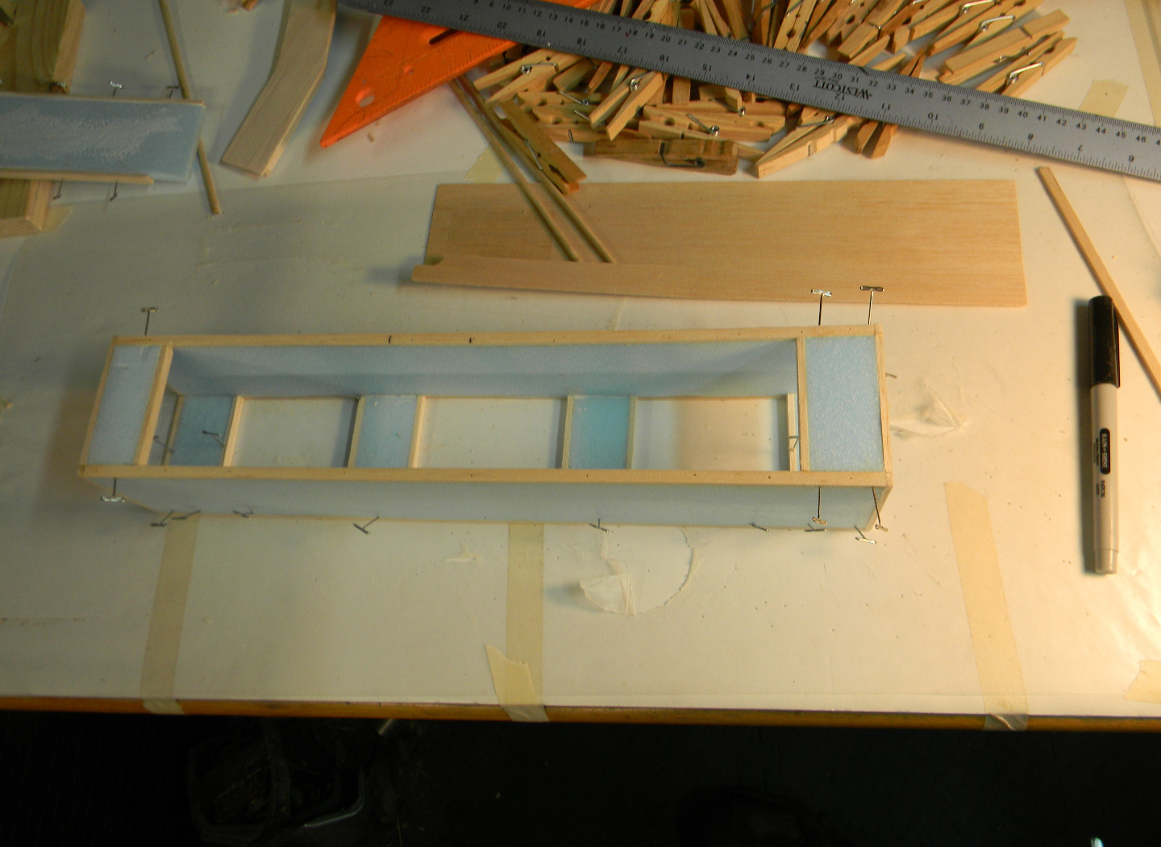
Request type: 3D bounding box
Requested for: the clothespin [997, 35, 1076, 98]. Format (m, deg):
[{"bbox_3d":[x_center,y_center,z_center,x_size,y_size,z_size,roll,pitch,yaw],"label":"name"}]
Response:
[{"bbox_3d":[0.245,-0.193,0.524,0.072,0.011,0.019,-38,68,-7],"label":"clothespin"}]

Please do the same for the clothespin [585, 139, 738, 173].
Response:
[{"bbox_3d":[0.046,-0.154,0.537,0.084,0.015,0.010,6,70,11],"label":"clothespin"}]

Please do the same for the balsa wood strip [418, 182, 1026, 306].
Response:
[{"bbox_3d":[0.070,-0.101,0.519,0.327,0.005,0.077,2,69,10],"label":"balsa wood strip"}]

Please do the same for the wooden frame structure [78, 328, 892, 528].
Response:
[{"bbox_3d":[-0.048,0.004,0.462,0.374,0.070,0.075,0,69,10],"label":"wooden frame structure"}]

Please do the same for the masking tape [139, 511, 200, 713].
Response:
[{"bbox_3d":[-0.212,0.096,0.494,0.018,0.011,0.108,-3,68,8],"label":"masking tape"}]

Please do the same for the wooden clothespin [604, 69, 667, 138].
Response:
[{"bbox_3d":[0.037,-0.197,0.547,0.072,0.011,0.020,-48,51,-5],"label":"wooden clothespin"}]

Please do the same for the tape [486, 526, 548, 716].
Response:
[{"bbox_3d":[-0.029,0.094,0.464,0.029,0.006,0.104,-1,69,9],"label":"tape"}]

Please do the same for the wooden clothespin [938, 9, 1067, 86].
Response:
[{"bbox_3d":[0.236,-0.210,0.525,0.073,0.015,0.011,-25,67,-1],"label":"wooden clothespin"}]

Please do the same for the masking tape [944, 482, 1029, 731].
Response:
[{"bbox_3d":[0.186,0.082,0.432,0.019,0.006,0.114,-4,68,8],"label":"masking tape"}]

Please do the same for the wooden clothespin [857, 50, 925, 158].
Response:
[{"bbox_3d":[0.178,-0.182,0.530,0.019,0.010,0.071,26,75,17],"label":"wooden clothespin"}]

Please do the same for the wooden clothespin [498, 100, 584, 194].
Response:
[{"bbox_3d":[-0.027,-0.164,0.551,0.010,0.017,0.080,-18,60,-40],"label":"wooden clothespin"}]

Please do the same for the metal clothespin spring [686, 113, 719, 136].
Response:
[{"bbox_3d":[0.070,-0.168,0.539,0.021,0.013,0.013,7,70,12],"label":"metal clothespin spring"}]

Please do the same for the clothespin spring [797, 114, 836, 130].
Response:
[{"bbox_3d":[0.133,-0.163,0.527,0.021,0.011,0.013,-31,68,-4],"label":"clothespin spring"}]

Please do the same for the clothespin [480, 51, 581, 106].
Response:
[{"bbox_3d":[-0.028,-0.212,0.567,0.072,0.011,0.020,-28,67,-2],"label":"clothespin"}]

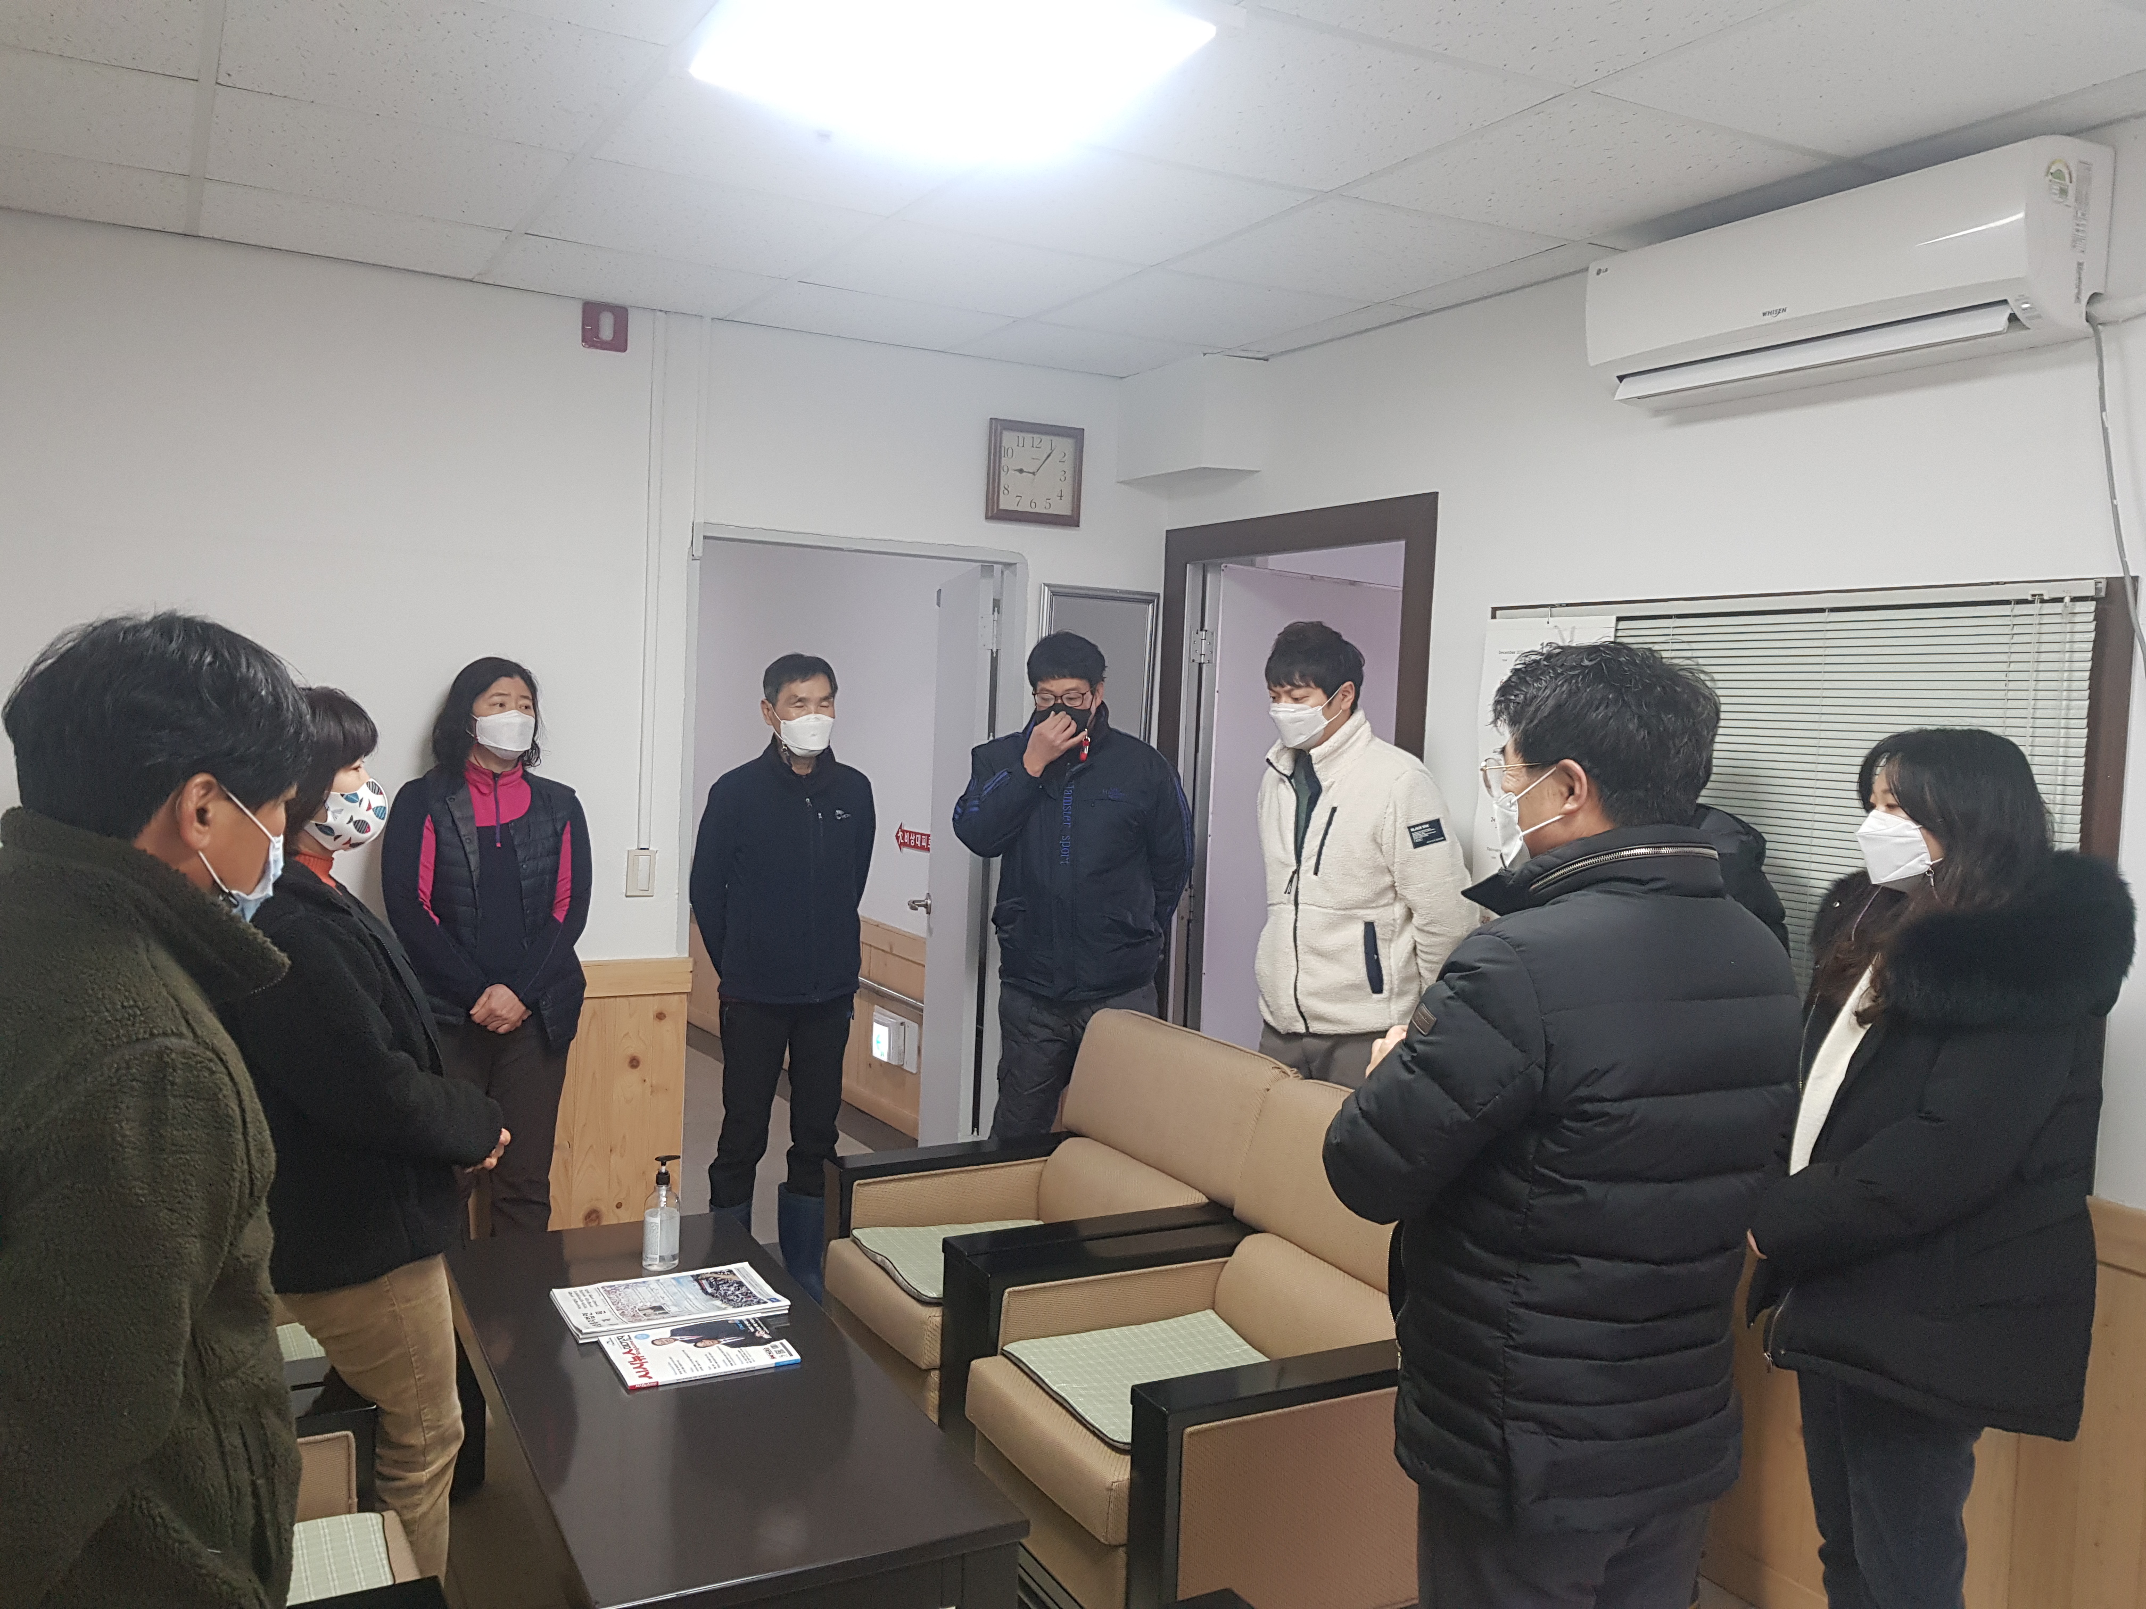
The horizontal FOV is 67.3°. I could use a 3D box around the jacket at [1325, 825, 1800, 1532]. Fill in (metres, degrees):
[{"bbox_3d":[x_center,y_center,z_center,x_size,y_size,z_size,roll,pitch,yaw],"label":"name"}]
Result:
[{"bbox_3d":[0.599,0.417,1.950,0.410,0.770,0.570,5,5,43],"label":"jacket"}]

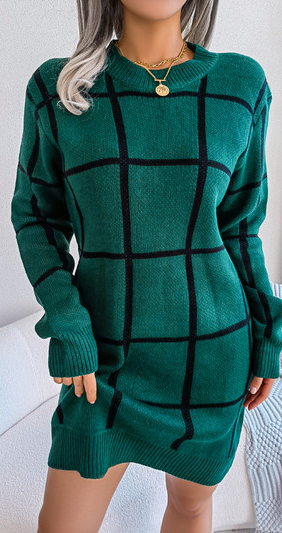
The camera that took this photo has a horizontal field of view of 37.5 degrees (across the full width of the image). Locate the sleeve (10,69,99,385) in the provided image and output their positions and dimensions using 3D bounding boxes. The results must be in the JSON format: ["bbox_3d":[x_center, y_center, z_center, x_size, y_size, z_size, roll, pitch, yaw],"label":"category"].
[{"bbox_3d":[-0.170,-0.073,0.818,0.160,0.560,0.185,-2,11,-9],"label":"sleeve"}]

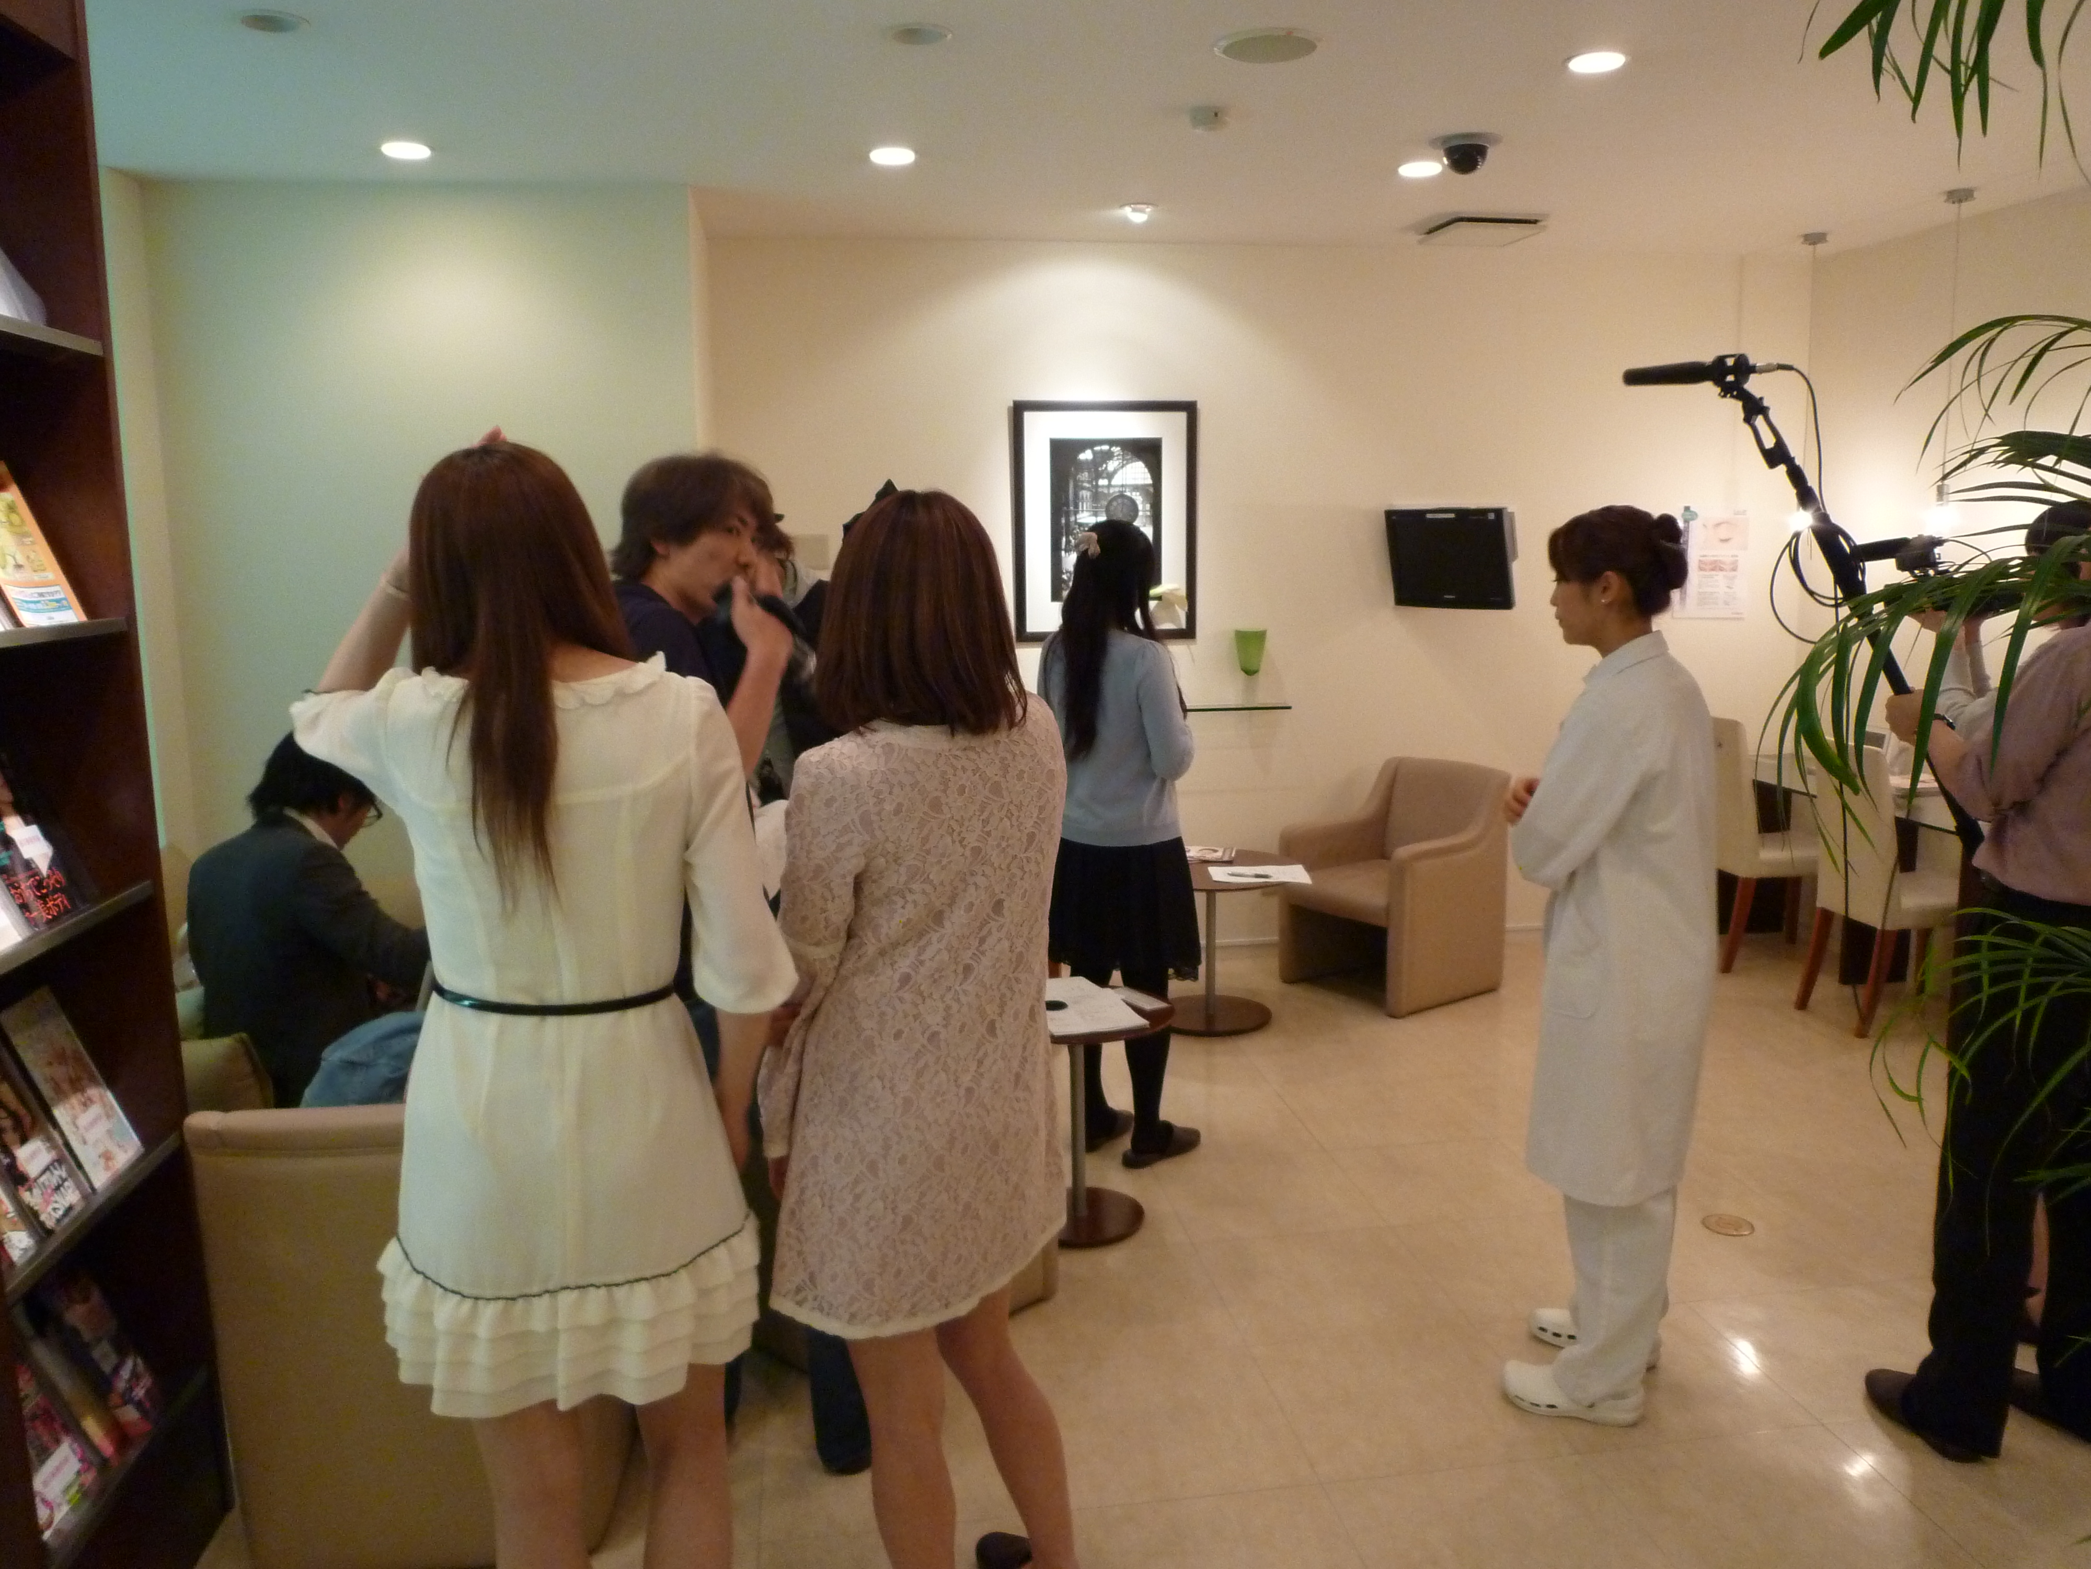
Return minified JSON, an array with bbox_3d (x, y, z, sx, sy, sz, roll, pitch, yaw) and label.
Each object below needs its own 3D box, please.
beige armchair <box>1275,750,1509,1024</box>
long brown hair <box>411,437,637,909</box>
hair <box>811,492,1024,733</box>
[{"bbox_3d":[1.219,0.331,5.289,0.580,0.760,0.570,-7,10,-37],"label":"beige armchair"},{"bbox_3d":[-0.517,-0.112,1.510,0.215,0.450,0.210,-3,9,-16],"label":"long brown hair"},{"bbox_3d":[-0.148,-0.205,1.783,0.230,0.285,0.235,-5,9,-26],"label":"hair"}]

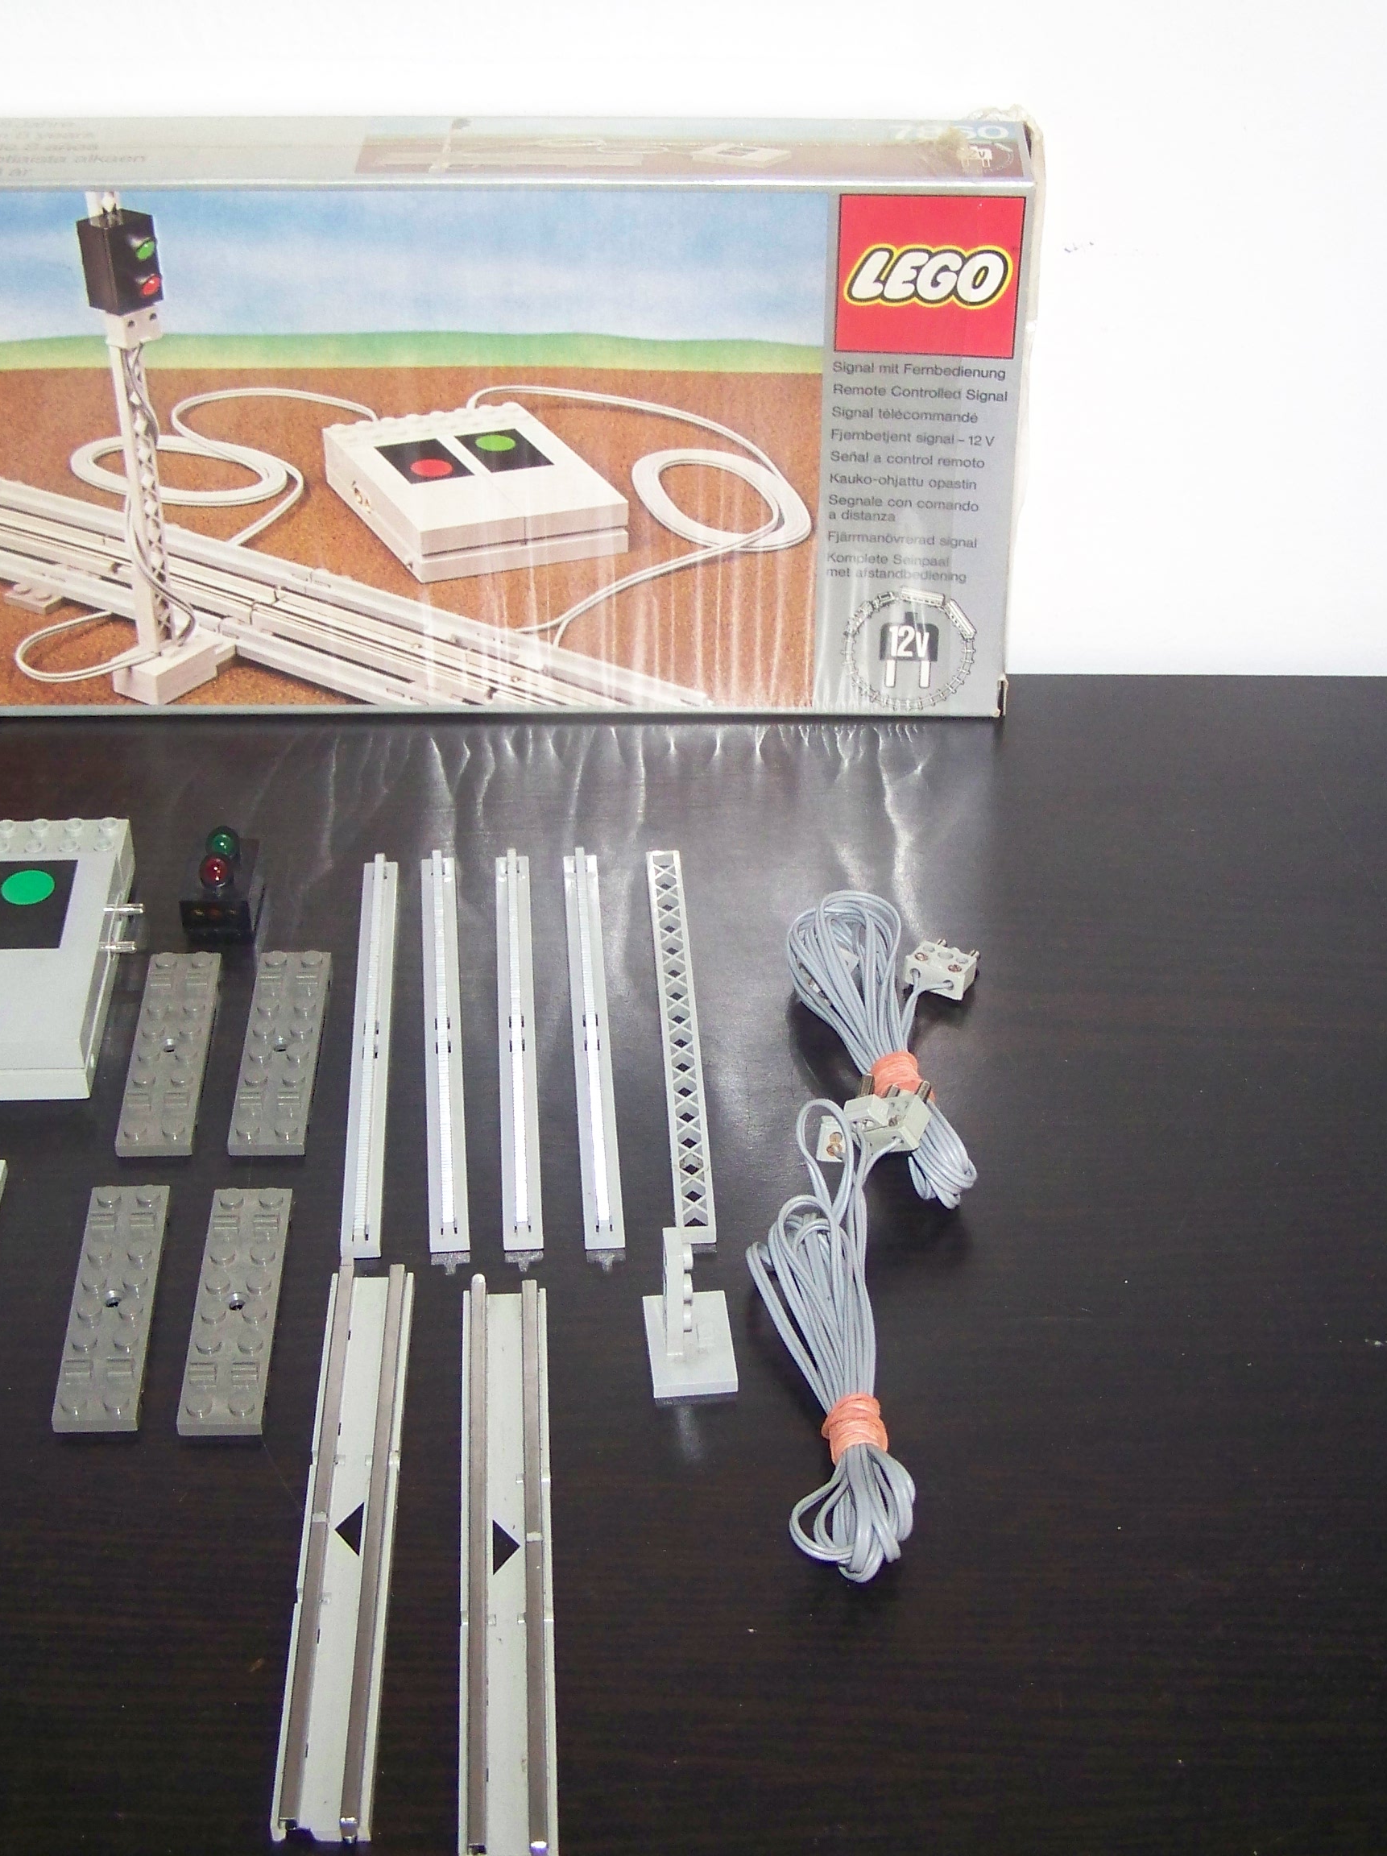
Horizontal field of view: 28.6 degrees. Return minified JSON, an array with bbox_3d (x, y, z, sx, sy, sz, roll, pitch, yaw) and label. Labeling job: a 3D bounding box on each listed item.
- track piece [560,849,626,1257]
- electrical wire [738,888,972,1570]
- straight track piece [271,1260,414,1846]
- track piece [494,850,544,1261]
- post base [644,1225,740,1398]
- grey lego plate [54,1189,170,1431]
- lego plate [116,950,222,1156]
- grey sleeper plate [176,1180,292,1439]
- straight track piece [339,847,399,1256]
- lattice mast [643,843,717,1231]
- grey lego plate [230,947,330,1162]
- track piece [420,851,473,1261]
[{"bbox_3d":[-0.023,0.023,0.610,0.008,0.006,0.128,-2,39,-3],"label":"track piece"},{"bbox_3d":[0.037,0.052,0.568,0.049,0.016,0.200,4,39,3],"label":"electrical wire"},{"bbox_3d":[-0.063,0.109,0.501,0.016,0.006,0.130,0,38,-2],"label":"straight track piece"},{"bbox_3d":[-0.039,0.024,0.608,0.008,0.007,0.128,-2,39,-4],"label":"track piece"},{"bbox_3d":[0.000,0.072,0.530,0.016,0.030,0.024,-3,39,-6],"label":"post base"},{"bbox_3d":[-0.117,0.075,0.547,0.016,0.005,0.064,-2,39,-2],"label":"grey lego plate"},{"bbox_3d":[-0.116,0.027,0.606,0.016,0.005,0.064,-1,39,-2],"label":"lego plate"},{"bbox_3d":[-0.092,0.076,0.546,0.016,0.005,0.064,-1,39,-1],"label":"grey sleeper plate"},{"bbox_3d":[-0.072,0.025,0.606,0.008,0.007,0.128,-1,39,-3],"label":"straight track piece"},{"bbox_3d":[-0.003,0.023,0.612,0.008,0.004,0.128,-2,39,-3],"label":"lattice mast"},{"bbox_3d":[-0.092,0.027,0.606,0.016,0.005,0.064,0,39,-1],"label":"grey lego plate"},{"bbox_3d":[-0.056,0.024,0.609,0.008,0.006,0.128,-3,39,-4],"label":"track piece"}]

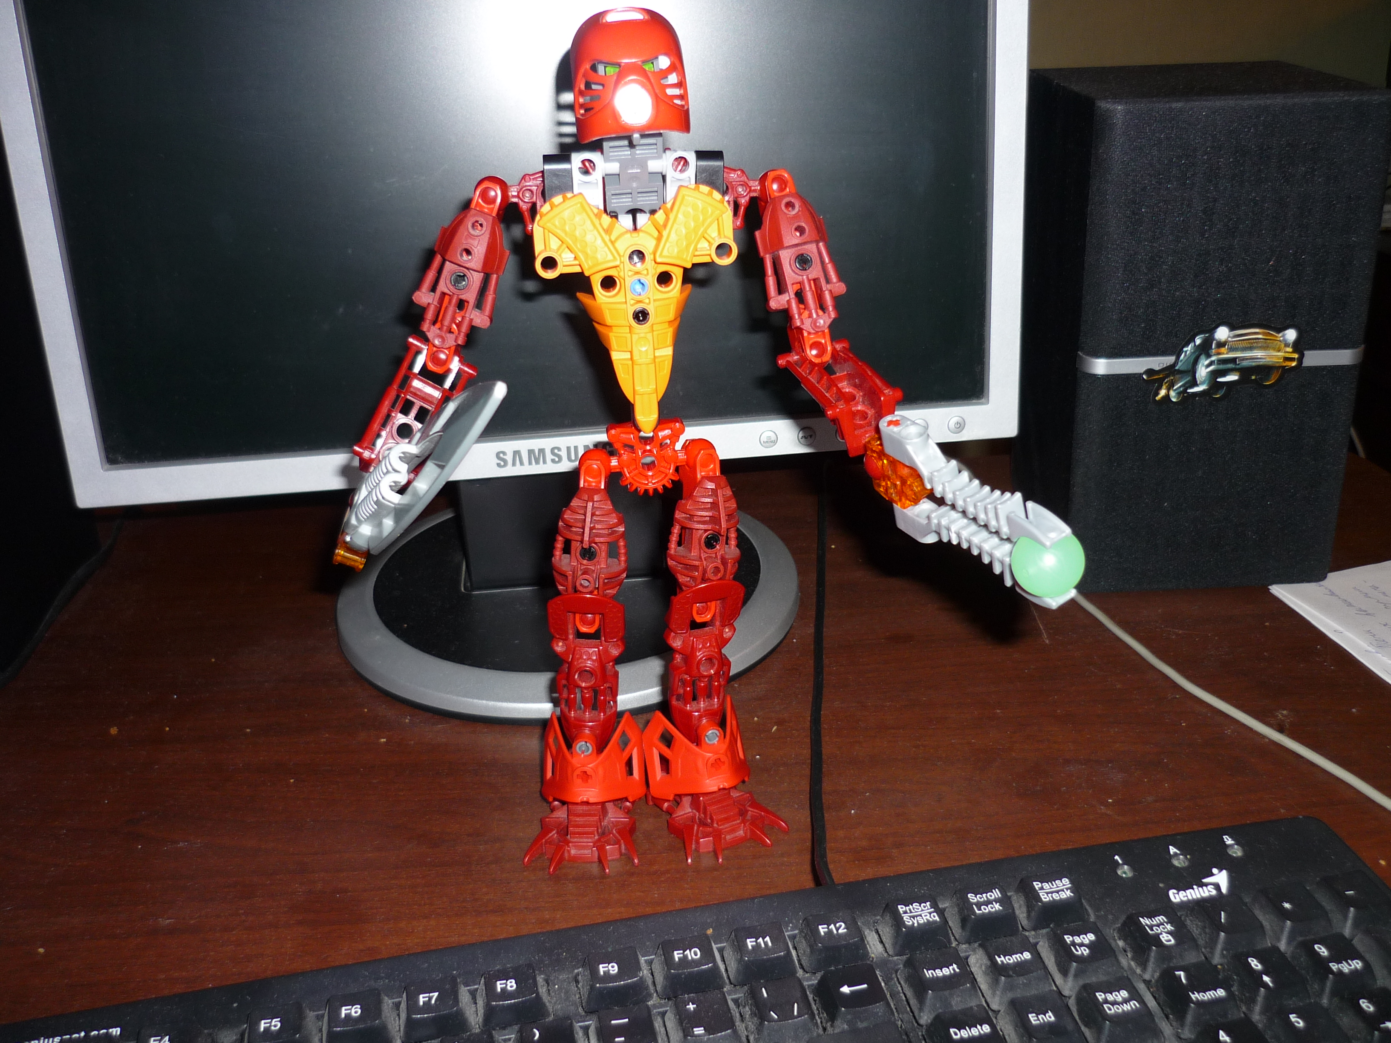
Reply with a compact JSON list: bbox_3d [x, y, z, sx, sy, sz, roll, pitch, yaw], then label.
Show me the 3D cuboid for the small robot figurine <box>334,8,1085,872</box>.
[{"bbox_3d":[-0.006,-0.001,0.361,0.195,0.252,0.107,-2,25,0],"label":"small robot figurine"}]

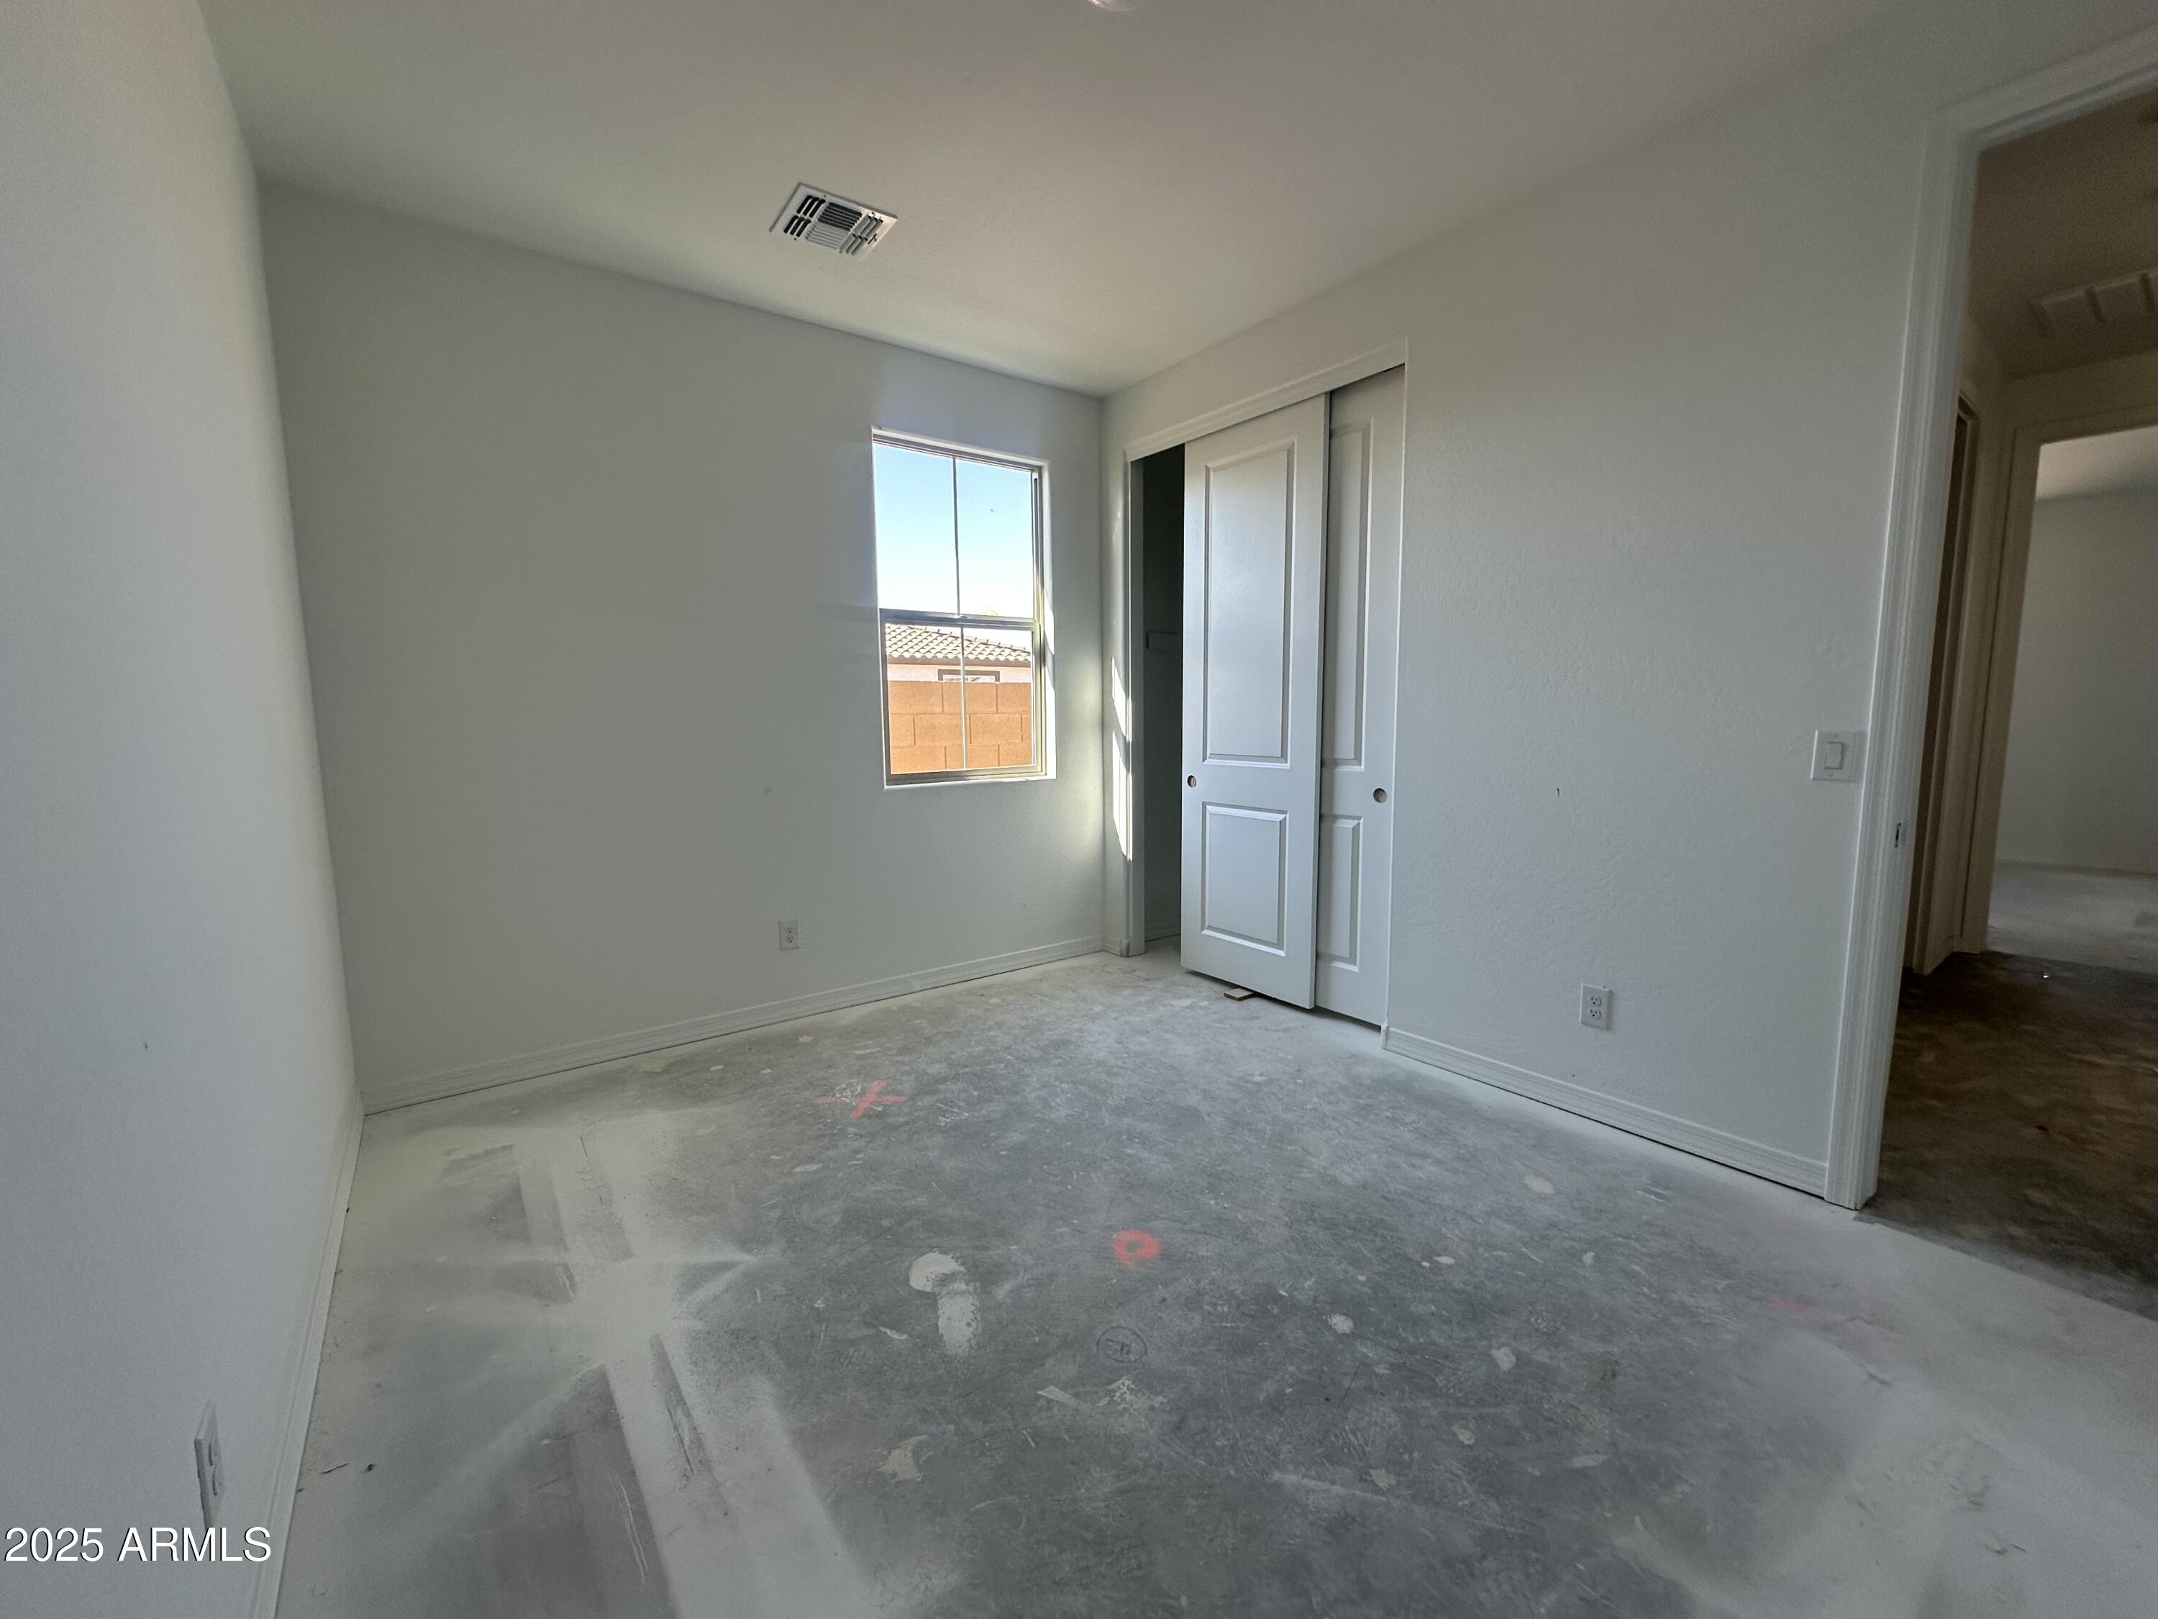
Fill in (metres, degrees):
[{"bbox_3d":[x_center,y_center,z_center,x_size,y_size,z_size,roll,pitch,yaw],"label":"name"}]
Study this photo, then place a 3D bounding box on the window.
[{"bbox_3d":[-0.523,-0.864,4.008,0.890,1.480,0.090,-5,8,-36],"label":"window"}]

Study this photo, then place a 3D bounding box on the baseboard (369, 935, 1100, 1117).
[{"bbox_3d":[-1.079,0.813,3.687,3.024,0.086,0.016,-5,8,-36],"label":"baseboard"}]

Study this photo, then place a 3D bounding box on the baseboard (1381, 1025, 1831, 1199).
[{"bbox_3d":[1.521,0.894,2.726,0.016,0.086,1.274,-5,8,-36],"label":"baseboard"}]

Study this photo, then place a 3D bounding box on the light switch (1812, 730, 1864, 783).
[{"bbox_3d":[1.857,-0.129,2.137,0.008,0.122,0.083,-5,8,-36],"label":"light switch"}]

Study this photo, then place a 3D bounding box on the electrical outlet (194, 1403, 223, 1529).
[{"bbox_3d":[-1.056,0.796,1.061,0.008,0.118,0.081,-5,8,-36],"label":"electrical outlet"}]

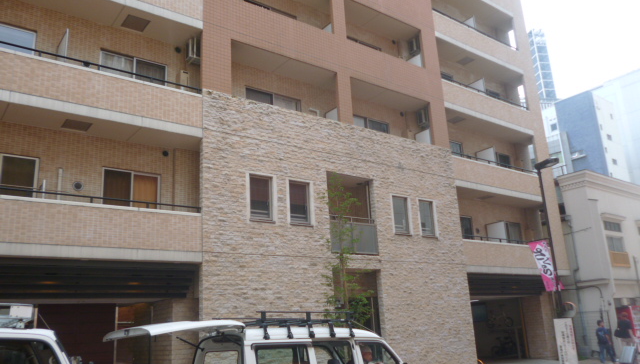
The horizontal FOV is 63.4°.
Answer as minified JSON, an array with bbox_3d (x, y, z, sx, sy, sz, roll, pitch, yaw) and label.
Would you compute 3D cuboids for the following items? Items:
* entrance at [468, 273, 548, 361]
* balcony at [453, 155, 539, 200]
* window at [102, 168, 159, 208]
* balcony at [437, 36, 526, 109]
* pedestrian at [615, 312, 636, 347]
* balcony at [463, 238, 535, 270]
[{"bbox_3d":[6.354,5.008,18.971,4.230,3.130,1.300,9,-19,-37],"label":"entrance"},{"bbox_3d":[6.740,0.054,20.655,5.709,1.172,1.100,9,-19,-37],"label":"balcony"},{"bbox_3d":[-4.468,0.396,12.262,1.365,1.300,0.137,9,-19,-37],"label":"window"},{"bbox_3d":[6.491,-4.293,21.951,5.950,1.700,1.150,9,-19,-37],"label":"balcony"},{"bbox_3d":[10.184,5.199,17.299,0.500,1.640,0.550,9,-19,-37],"label":"pedestrian"},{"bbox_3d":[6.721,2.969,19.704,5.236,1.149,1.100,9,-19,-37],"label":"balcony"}]

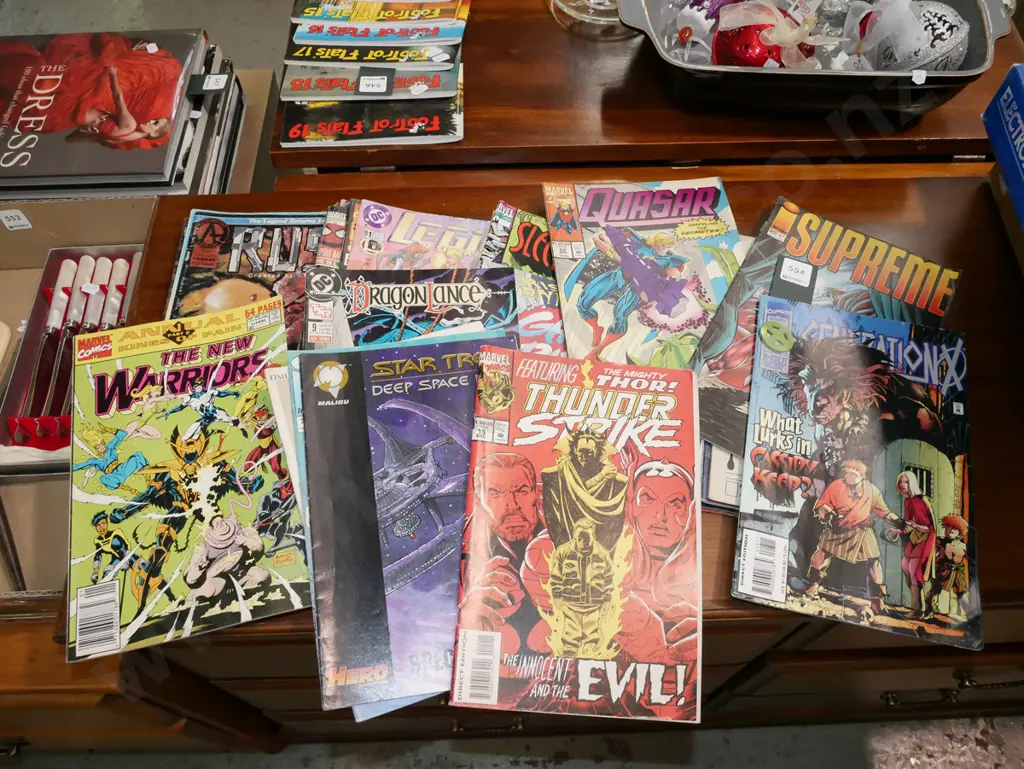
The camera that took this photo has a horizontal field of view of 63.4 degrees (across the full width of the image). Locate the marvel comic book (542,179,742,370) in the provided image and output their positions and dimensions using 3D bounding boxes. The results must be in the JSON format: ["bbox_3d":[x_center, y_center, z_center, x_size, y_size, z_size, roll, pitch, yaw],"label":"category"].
[{"bbox_3d":[0.124,-0.081,0.707,0.168,0.004,0.259,-3,57,-4],"label":"marvel comic book"}]

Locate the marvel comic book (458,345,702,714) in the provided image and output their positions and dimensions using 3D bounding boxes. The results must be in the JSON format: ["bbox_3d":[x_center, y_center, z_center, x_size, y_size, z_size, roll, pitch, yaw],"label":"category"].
[{"bbox_3d":[0.051,0.099,0.599,0.168,0.005,0.259,6,66,-4],"label":"marvel comic book"}]

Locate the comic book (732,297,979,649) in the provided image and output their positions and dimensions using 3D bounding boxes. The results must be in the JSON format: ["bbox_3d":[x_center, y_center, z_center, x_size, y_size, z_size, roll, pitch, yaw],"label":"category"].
[{"bbox_3d":[0.265,0.054,0.635,0.169,0.006,0.260,11,61,6],"label":"comic book"}]

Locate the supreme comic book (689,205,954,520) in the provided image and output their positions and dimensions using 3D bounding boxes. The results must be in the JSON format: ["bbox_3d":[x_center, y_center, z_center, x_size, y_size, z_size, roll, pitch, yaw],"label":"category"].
[{"bbox_3d":[0.252,-0.035,0.682,0.168,0.005,0.259,27,64,14],"label":"supreme comic book"}]

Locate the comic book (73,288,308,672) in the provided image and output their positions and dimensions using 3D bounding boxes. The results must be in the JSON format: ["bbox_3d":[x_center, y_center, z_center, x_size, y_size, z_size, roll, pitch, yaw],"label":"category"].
[{"bbox_3d":[-0.242,0.057,0.620,0.168,0.006,0.259,-12,63,-5],"label":"comic book"}]

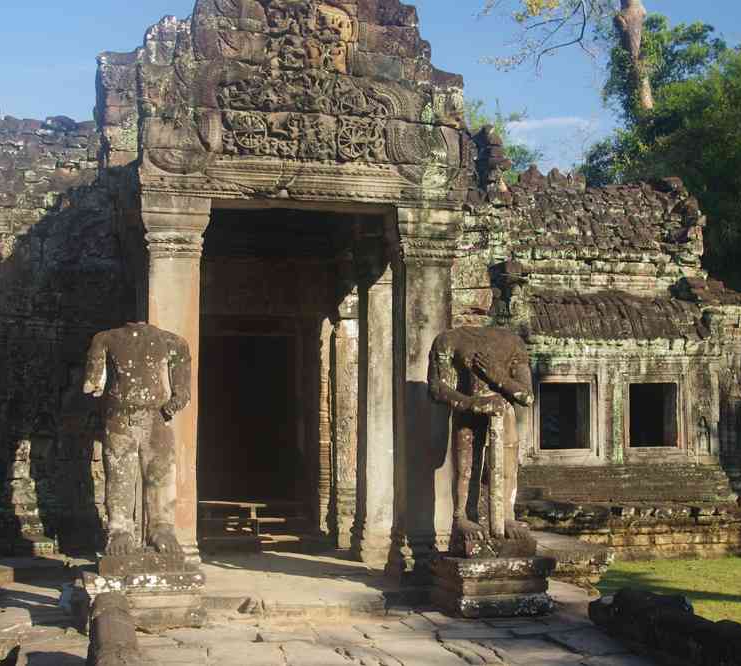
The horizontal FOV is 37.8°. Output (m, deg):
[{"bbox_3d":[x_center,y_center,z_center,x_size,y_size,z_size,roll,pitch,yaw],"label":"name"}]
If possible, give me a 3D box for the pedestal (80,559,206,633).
[{"bbox_3d":[-1.875,2.087,8.875,0.940,0.520,0.860,2,-6,-14],"label":"pedestal"}]

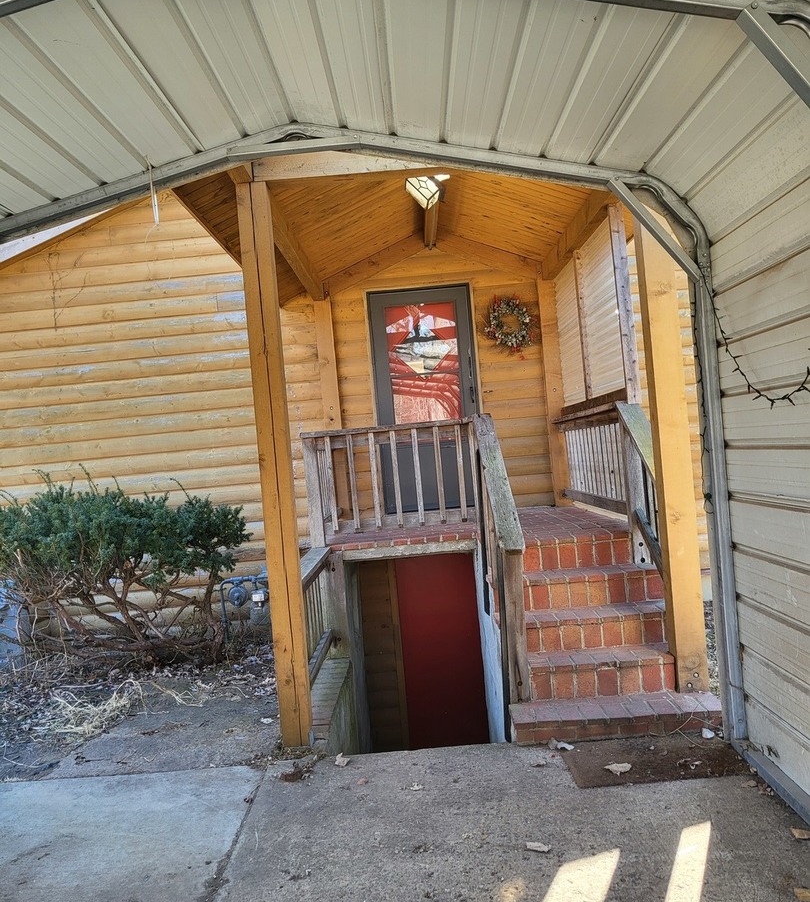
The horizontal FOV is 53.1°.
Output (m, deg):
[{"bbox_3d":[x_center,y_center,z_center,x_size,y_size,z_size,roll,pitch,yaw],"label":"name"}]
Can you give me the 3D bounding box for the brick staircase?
[{"bbox_3d":[1.035,0.953,5.609,1.056,0.823,3.563,-5,0,1],"label":"brick staircase"}]

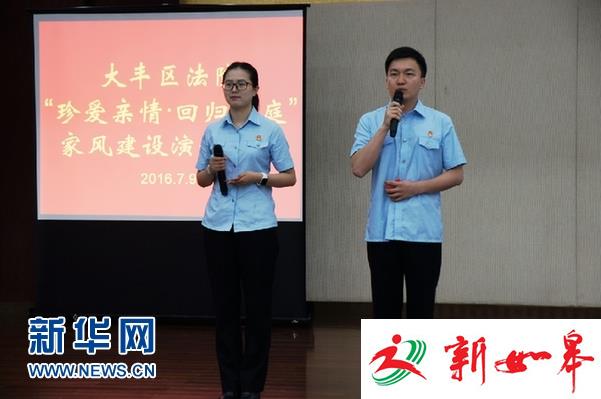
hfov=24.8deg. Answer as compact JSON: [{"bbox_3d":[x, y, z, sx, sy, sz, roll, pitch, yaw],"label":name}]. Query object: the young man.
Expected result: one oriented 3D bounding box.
[{"bbox_3d":[0.495,0.160,6.330,0.510,1.730,0.380,1,3,16],"label":"young man"}]

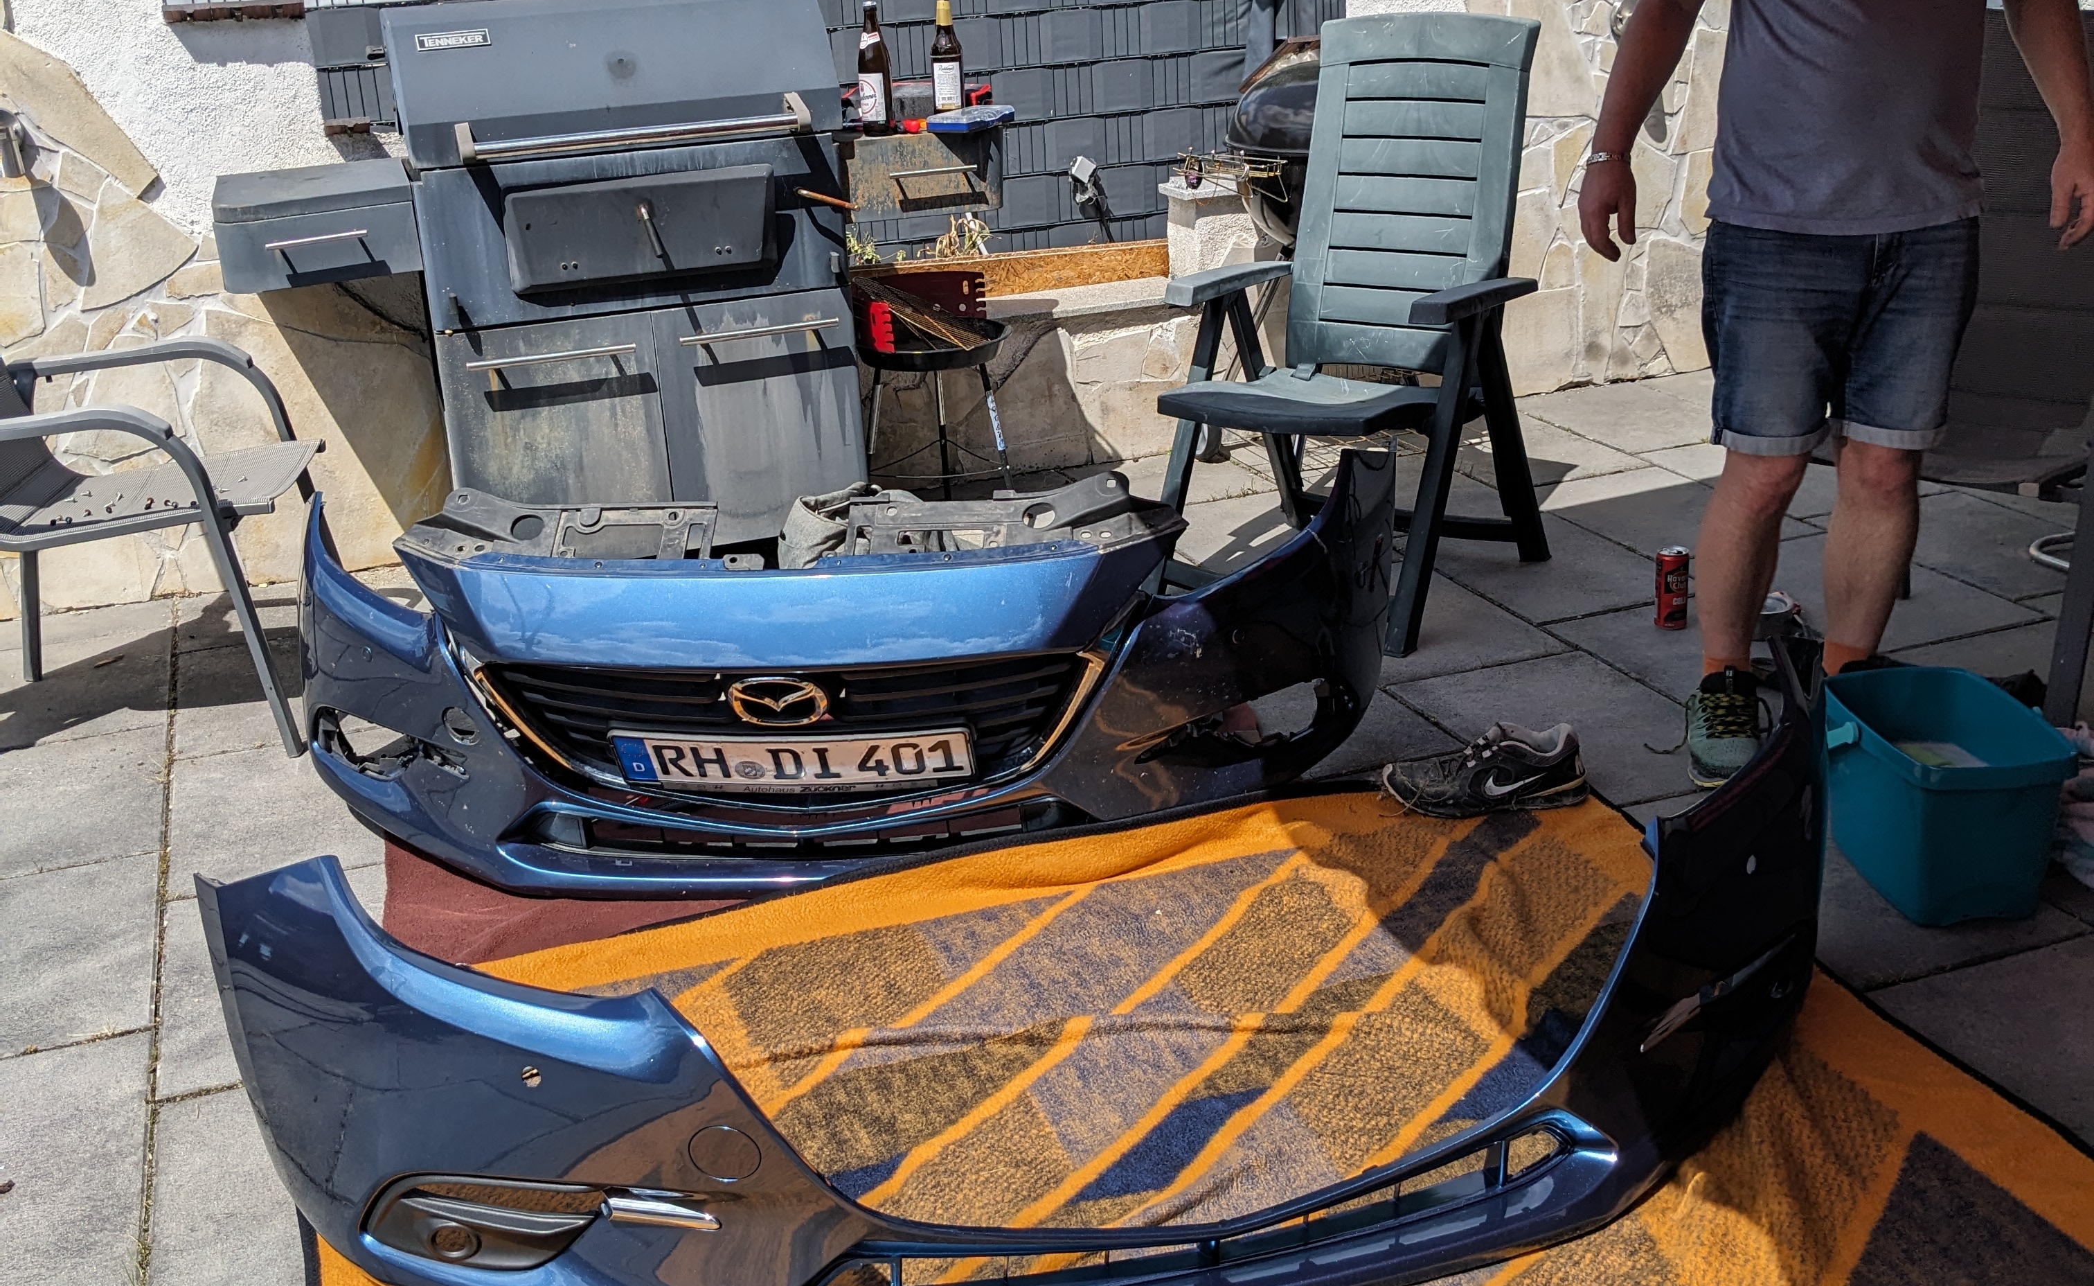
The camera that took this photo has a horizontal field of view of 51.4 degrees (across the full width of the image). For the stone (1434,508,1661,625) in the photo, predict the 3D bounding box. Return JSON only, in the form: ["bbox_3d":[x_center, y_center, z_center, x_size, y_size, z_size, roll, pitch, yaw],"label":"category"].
[{"bbox_3d":[0.992,-0.138,4.375,0.400,0.045,0.600,-10,21,-18],"label":"stone"}]

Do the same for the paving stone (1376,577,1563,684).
[{"bbox_3d":[0.667,-0.025,4.088,0.398,0.045,0.598,-10,21,-17],"label":"paving stone"}]

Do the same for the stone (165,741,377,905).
[{"bbox_3d":[-1.234,0.286,3.577,0.400,0.045,0.600,-10,21,-18],"label":"stone"}]

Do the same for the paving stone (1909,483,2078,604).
[{"bbox_3d":[1.859,-0.179,4.343,0.400,0.045,0.600,-10,21,-18],"label":"paving stone"}]

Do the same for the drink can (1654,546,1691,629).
[{"bbox_3d":[1.142,-0.102,3.971,0.058,0.145,0.058,2,21,16],"label":"drink can"}]

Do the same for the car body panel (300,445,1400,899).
[{"bbox_3d":[-0.360,0.017,3.342,1.780,0.510,0.730,-2,20,4],"label":"car body panel"}]

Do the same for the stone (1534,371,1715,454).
[{"bbox_3d":[1.441,-0.539,5.356,0.398,0.045,0.598,-10,21,-17],"label":"stone"}]

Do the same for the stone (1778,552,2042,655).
[{"bbox_3d":[1.501,-0.078,4.088,0.398,0.045,0.598,-10,21,-17],"label":"stone"}]

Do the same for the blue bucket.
[{"bbox_3d":[1.207,0.204,2.962,0.220,0.236,0.335,-5,20,-3],"label":"blue bucket"}]

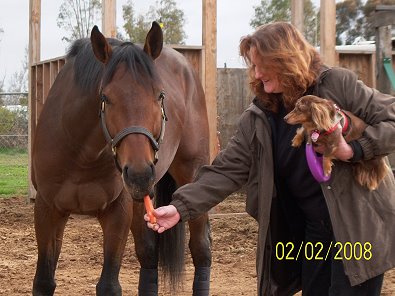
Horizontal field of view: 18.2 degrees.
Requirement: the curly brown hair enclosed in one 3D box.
[{"bbox_3d":[0.320,-0.299,4.500,0.280,0.300,0.240,-20,2,-12],"label":"curly brown hair"}]

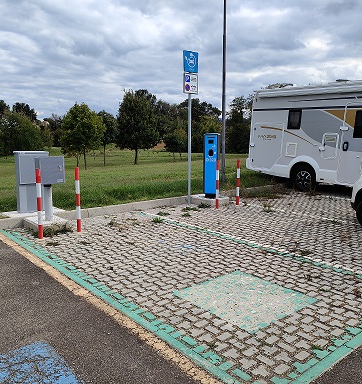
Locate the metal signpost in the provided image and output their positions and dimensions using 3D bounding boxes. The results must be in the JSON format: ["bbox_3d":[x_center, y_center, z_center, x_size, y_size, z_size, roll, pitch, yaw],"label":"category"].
[{"bbox_3d":[0.205,-1.400,8.326,0.410,3.410,0.080,-6,10,-38],"label":"metal signpost"}]

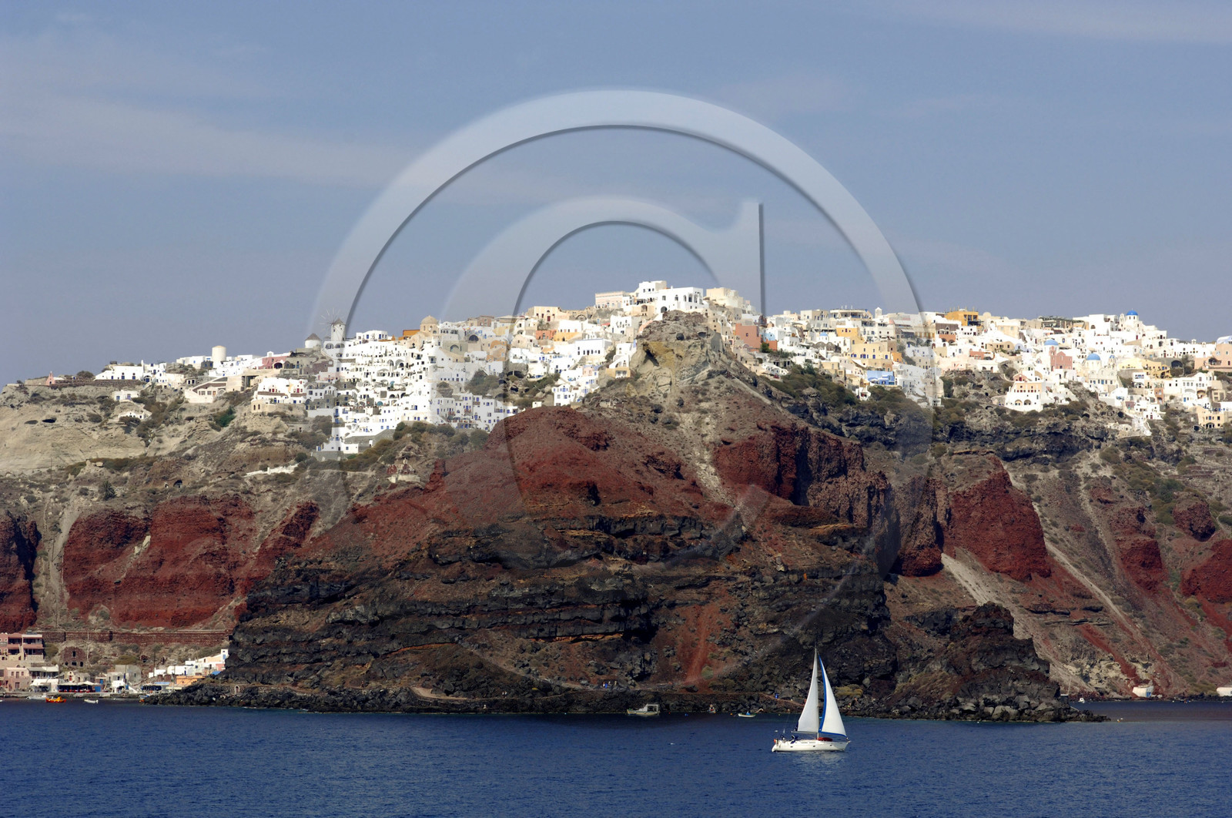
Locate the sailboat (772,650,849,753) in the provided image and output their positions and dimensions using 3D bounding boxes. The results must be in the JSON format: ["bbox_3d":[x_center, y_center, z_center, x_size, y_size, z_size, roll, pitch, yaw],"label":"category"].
[{"bbox_3d":[32.759,49.261,560.000,13.200,17.300,4.200,0,-4,-4],"label":"sailboat"}]

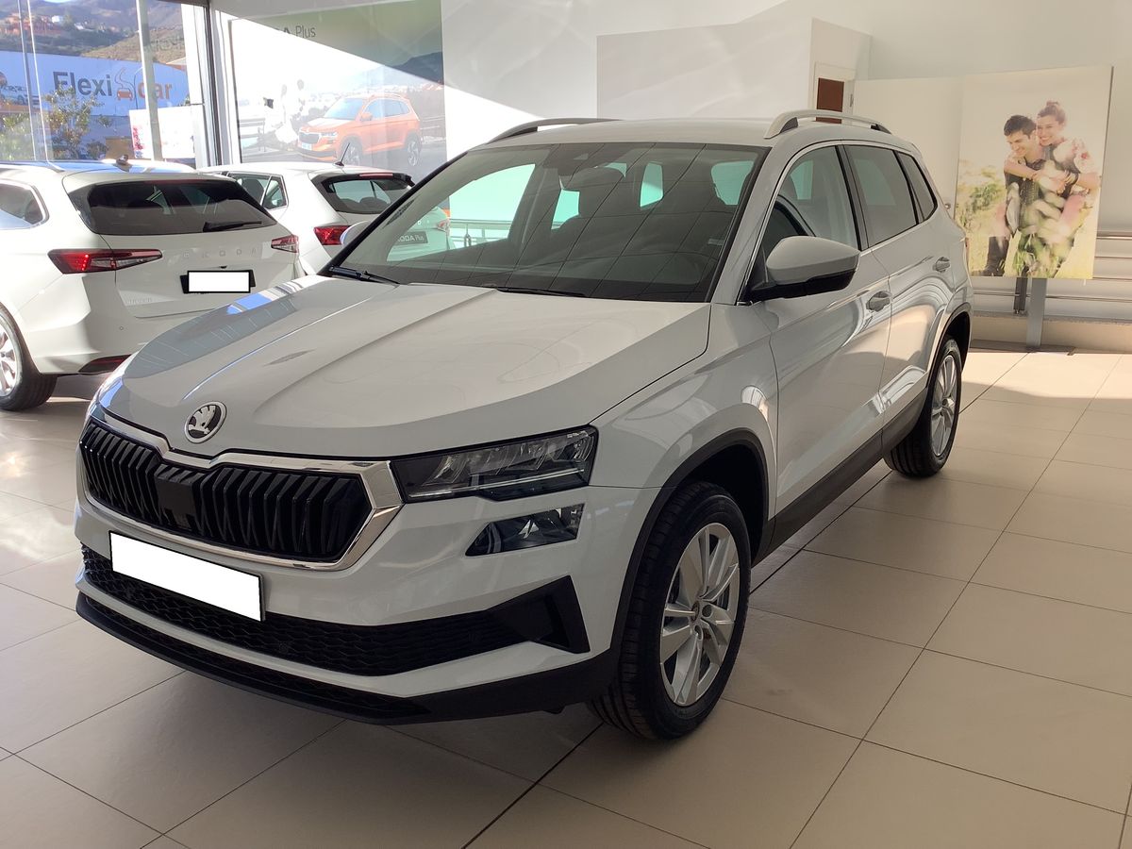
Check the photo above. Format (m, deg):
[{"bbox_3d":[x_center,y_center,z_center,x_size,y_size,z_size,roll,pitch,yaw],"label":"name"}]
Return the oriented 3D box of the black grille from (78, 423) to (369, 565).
[{"bbox_3d":[-0.840,0.155,2.301,1.000,0.200,0.140,8,17,32],"label":"black grille"}]

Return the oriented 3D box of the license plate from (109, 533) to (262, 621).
[{"bbox_3d":[-0.870,0.341,2.297,0.520,0.110,0.025,8,16,32],"label":"license plate"}]

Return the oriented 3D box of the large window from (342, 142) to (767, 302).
[{"bbox_3d":[-0.073,-0.707,3.320,1.420,0.100,0.830,8,48,32],"label":"large window"}]

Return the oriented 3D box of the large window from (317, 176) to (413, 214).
[{"bbox_3d":[-1.822,-2.107,9.300,1.180,0.440,0.080,-17,-13,-48],"label":"large window"}]

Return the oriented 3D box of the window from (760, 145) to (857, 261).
[{"bbox_3d":[0.777,-0.700,3.310,0.060,0.430,1.010,-17,3,36],"label":"window"}]

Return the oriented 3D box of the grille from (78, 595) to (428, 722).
[{"bbox_3d":[-0.838,0.514,2.390,1.260,0.090,0.150,8,17,32],"label":"grille"}]

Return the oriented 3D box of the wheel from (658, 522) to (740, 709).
[{"bbox_3d":[0.294,0.478,2.641,0.170,0.470,0.470,8,17,32],"label":"wheel"}]

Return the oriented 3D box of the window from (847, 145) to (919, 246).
[{"bbox_3d":[1.249,-0.916,4.046,0.060,0.400,0.760,-17,3,36],"label":"window"}]

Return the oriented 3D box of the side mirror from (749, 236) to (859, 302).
[{"bbox_3d":[0.680,-0.454,2.874,0.240,0.165,0.180,8,17,32],"label":"side mirror"}]

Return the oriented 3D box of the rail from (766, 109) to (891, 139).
[{"bbox_3d":[1.051,-1.147,3.919,0.070,0.100,1.480,8,17,32],"label":"rail"}]

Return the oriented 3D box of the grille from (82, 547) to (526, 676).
[{"bbox_3d":[-0.807,0.365,2.403,1.500,0.150,0.270,8,17,32],"label":"grille"}]

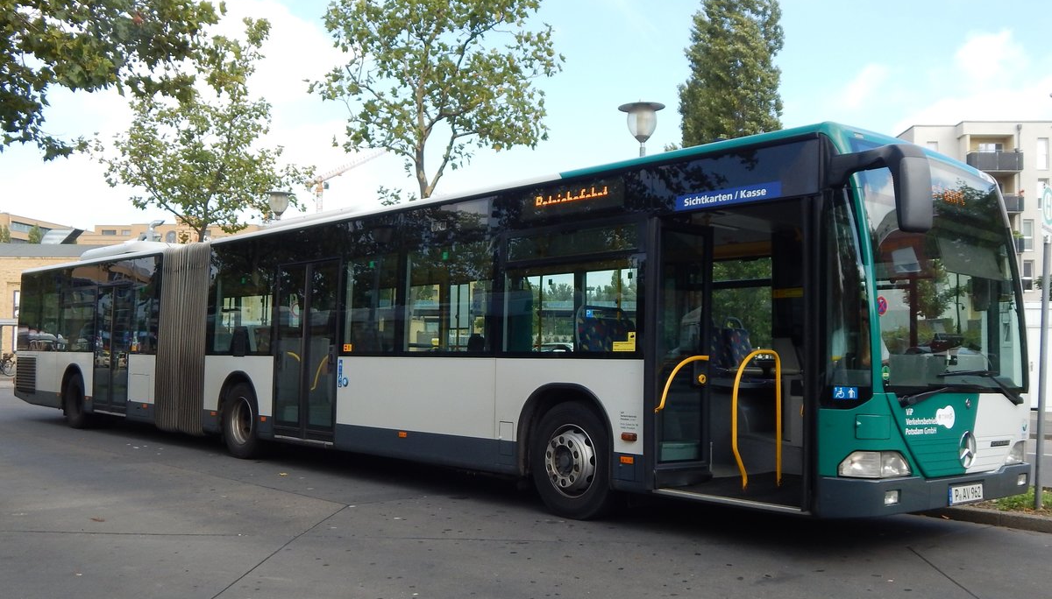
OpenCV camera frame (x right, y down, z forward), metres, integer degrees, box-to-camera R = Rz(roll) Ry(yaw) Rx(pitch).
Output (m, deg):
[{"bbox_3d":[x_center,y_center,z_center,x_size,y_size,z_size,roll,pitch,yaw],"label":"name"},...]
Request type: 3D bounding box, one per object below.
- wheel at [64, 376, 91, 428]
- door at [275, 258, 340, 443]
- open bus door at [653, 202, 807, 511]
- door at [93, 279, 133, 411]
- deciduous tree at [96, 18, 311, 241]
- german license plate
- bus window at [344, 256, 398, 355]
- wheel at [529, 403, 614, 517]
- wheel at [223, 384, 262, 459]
[{"bbox_3d":[-7.811,1.841,15.103,0.971,0.957,0.320,-3,-6,42],"label":"wheel"},{"bbox_3d":[-2.593,0.611,10.158,1.412,2.139,0.100,-3,-6,44],"label":"door"},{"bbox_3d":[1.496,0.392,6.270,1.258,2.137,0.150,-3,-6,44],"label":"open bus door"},{"bbox_3d":[-6.810,0.821,14.078,1.455,2.154,0.100,-3,-6,42],"label":"door"},{"bbox_3d":[-8.342,-2.208,21.905,5.255,10.101,5.146,3,-5,-21],"label":"deciduous tree"},{"bbox_3d":[3.284,1.452,6.350,0.520,0.115,0.030,5,-6,-40],"label":"german license plate"},{"bbox_3d":[-1.667,0.060,9.285,1.075,1.085,0.050,-3,-6,44],"label":"bus window"},{"bbox_3d":[0.465,1.377,7.354,0.971,0.957,0.300,-3,-6,44],"label":"wheel"},{"bbox_3d":[-3.624,1.615,11.290,0.971,0.957,0.320,-3,-6,44],"label":"wheel"}]

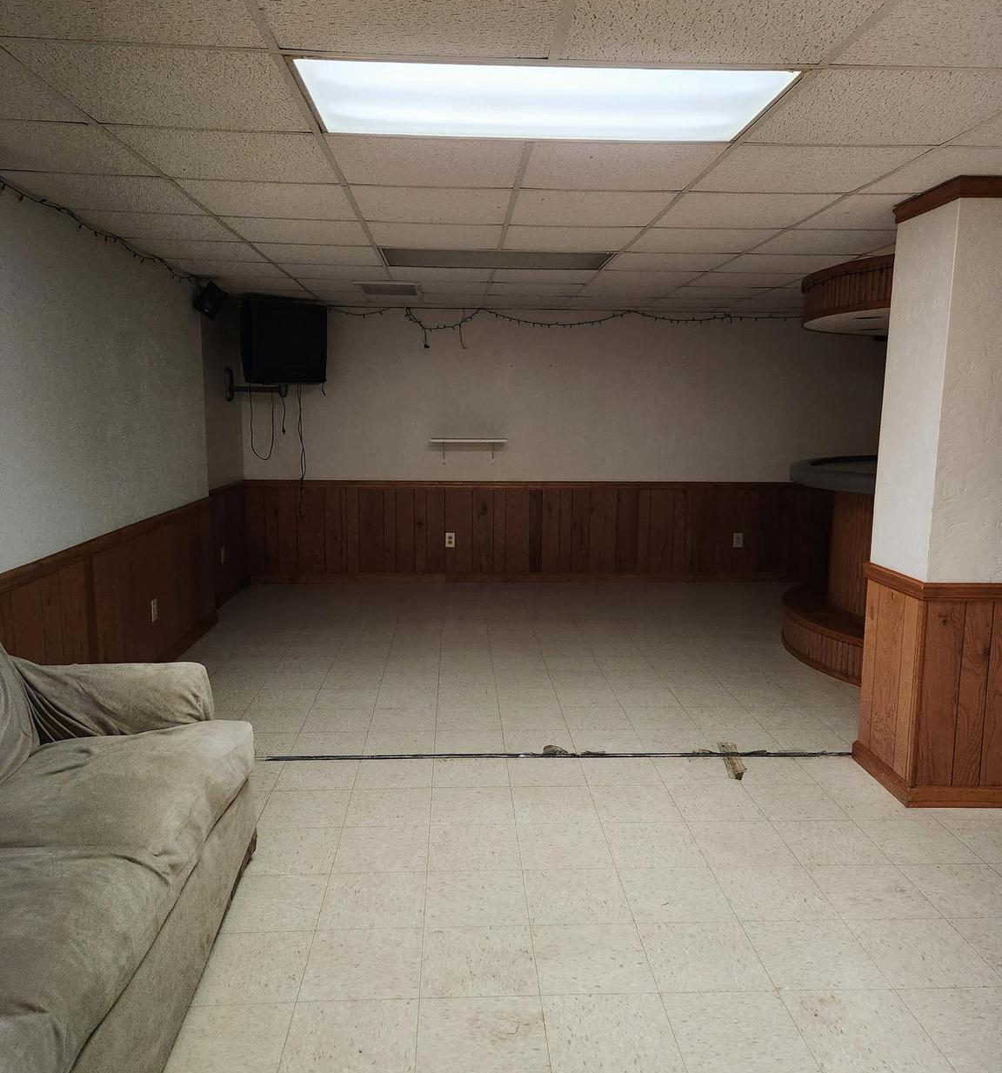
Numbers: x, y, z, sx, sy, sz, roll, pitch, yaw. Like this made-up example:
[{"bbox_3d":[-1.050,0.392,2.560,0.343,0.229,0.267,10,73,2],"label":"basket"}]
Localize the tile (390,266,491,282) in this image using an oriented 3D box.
[{"bbox_3d":[-0.355,-1.570,5.285,0.600,0.025,0.600,0,8,-3],"label":"tile"}]

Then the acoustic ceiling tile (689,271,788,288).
[{"bbox_3d":[1.476,-1.565,5.385,0.600,0.025,0.600,0,8,-3],"label":"acoustic ceiling tile"}]

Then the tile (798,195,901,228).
[{"bbox_3d":[1.553,-1.290,3.543,0.600,0.025,0.600,0,8,-3],"label":"tile"}]

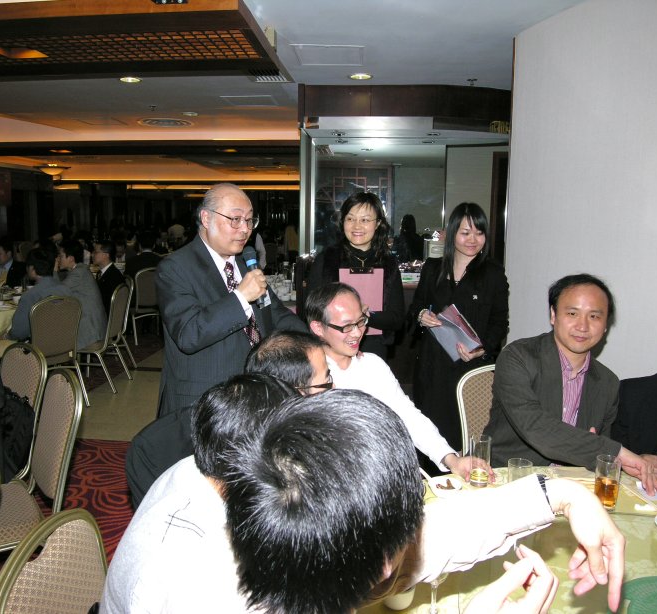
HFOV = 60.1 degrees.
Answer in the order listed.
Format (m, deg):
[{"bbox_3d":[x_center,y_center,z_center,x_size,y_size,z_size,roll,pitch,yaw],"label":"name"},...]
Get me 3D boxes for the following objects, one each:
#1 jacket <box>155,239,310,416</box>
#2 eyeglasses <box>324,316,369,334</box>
[{"bbox_3d":[-0.355,0.097,2.120,0.530,0.740,0.370,-8,12,-41],"label":"jacket"},{"bbox_3d":[0.060,0.062,2.013,0.142,0.045,0.140,-25,21,-29],"label":"eyeglasses"}]

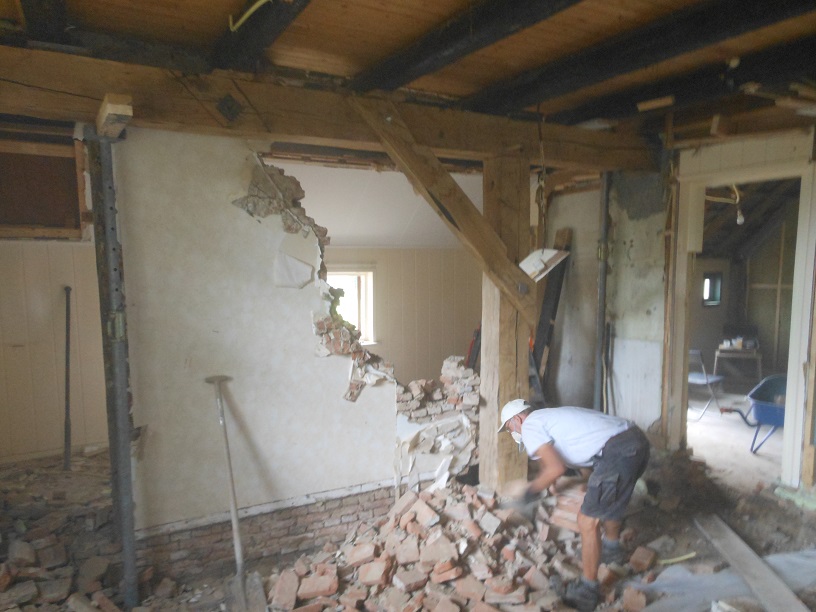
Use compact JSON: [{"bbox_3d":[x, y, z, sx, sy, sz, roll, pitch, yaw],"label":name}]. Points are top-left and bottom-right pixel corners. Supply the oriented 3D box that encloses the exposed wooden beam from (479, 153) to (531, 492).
[{"bbox_3d":[0.695,0.163,4.188,0.265,2.379,0.220,-3,6,-28],"label":"exposed wooden beam"}]

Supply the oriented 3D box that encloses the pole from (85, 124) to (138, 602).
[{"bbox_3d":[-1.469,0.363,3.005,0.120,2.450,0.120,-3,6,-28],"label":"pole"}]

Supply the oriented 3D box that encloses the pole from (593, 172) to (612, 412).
[{"bbox_3d":[1.518,0.130,4.615,0.095,2.323,0.095,-3,6,-28],"label":"pole"}]

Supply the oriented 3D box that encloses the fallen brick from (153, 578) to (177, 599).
[{"bbox_3d":[-1.279,1.482,3.103,0.115,0.065,0.100,-3,6,-28],"label":"fallen brick"}]

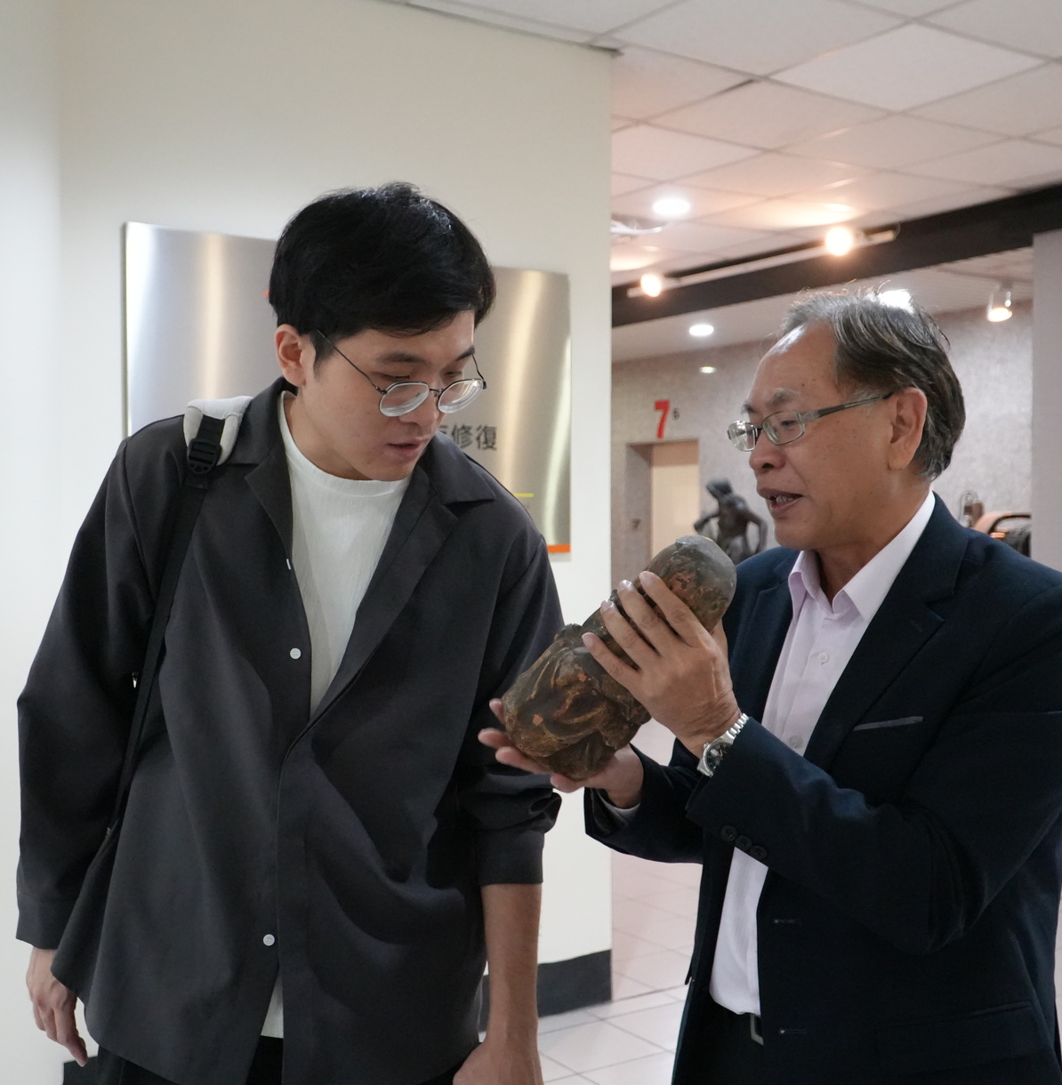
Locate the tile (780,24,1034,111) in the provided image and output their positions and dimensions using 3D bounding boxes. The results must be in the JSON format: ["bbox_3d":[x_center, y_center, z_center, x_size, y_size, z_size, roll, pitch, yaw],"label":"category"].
[{"bbox_3d":[1.120,-1.426,4.049,0.603,0.020,0.603,-1,2,-33],"label":"tile"}]

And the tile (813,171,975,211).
[{"bbox_3d":[1.470,-1.468,5.718,0.603,0.020,0.603,-1,2,-33],"label":"tile"}]

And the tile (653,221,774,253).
[{"bbox_3d":[0.817,-1.518,6.725,0.600,0.020,0.600,-1,2,-33],"label":"tile"}]

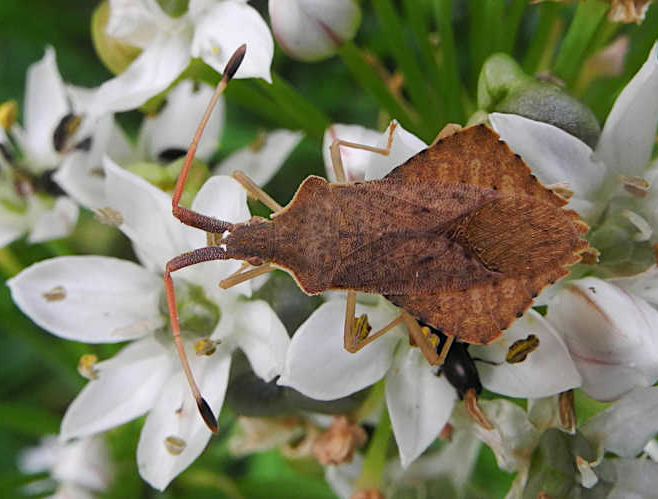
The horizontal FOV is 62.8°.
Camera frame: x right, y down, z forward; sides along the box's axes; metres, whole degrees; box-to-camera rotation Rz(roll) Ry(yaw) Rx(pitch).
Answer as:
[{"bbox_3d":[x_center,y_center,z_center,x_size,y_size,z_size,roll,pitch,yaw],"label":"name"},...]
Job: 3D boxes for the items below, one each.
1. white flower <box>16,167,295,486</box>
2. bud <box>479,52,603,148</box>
[{"bbox_3d":[-0.006,0.002,0.018,0.009,0.010,0.004,1,6,11],"label":"white flower"},{"bbox_3d":[0.008,-0.006,0.021,0.004,0.003,0.004,6,14,0],"label":"bud"}]

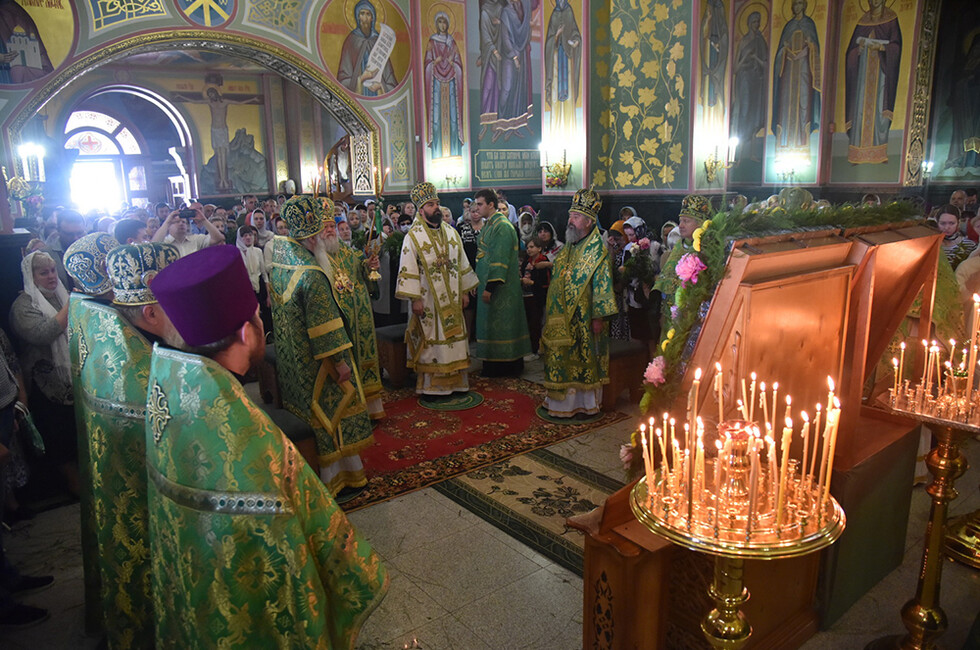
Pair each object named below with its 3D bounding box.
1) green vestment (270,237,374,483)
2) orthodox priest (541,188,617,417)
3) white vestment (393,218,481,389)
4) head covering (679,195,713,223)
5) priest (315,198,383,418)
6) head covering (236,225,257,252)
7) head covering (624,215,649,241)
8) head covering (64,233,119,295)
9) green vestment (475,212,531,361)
[{"bbox_3d":[-0.968,0.236,4.036,0.540,1.460,0.650,-10,14,-36],"label":"green vestment"},{"bbox_3d":[0.726,-0.177,5.404,0.490,1.875,0.680,-11,15,-40],"label":"orthodox priest"},{"bbox_3d":[-0.495,-0.183,6.073,0.770,1.633,0.460,-9,14,-34],"label":"white vestment"},{"bbox_3d":[1.595,-0.902,5.050,0.260,0.220,0.260,-8,13,-28],"label":"head covering"},{"bbox_3d":[-1.167,-0.077,5.228,0.560,1.840,0.700,8,15,40],"label":"priest"},{"bbox_3d":[-2.576,-0.915,6.900,0.210,0.300,0.250,-9,13,-33],"label":"head covering"},{"bbox_3d":[1.527,-1.016,6.800,0.220,0.270,0.250,9,15,41],"label":"head covering"},{"bbox_3d":[-1.737,-0.264,2.850,0.240,0.230,0.235,-10,14,-37],"label":"head covering"},{"bbox_3d":[0.128,-0.380,6.638,0.500,1.509,0.560,-7,13,-25],"label":"green vestment"}]

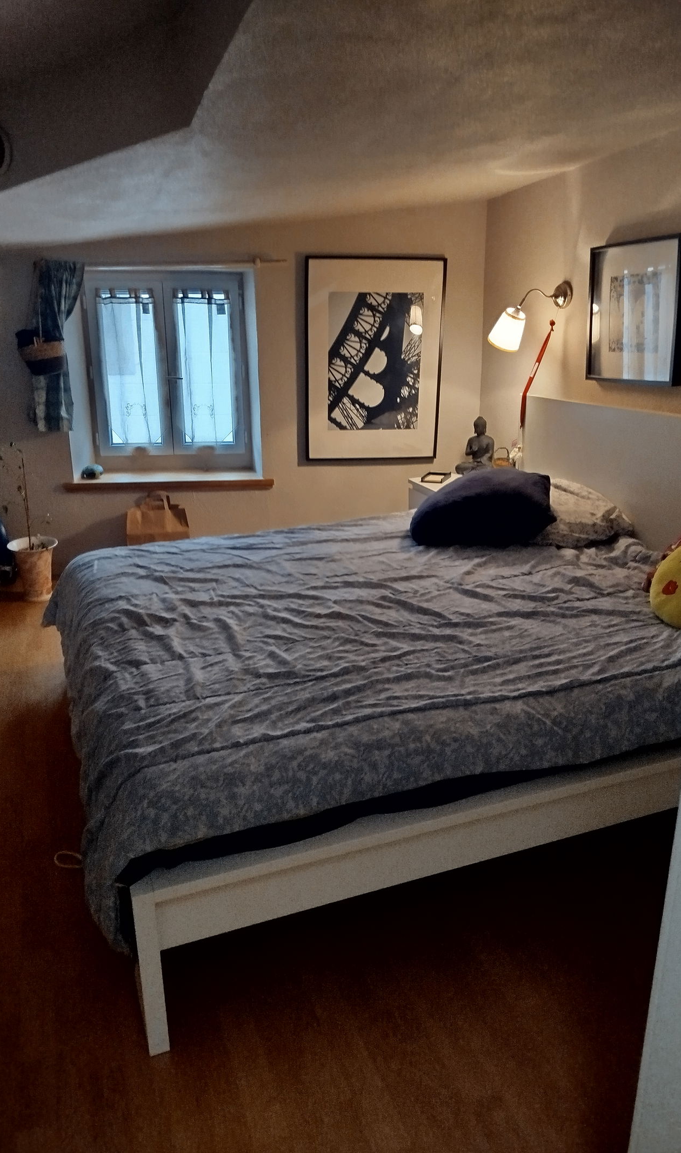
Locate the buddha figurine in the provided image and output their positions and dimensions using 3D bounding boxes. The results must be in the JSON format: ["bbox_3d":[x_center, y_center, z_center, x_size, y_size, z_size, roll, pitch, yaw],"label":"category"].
[{"bbox_3d":[0.686,-0.640,4.079,0.210,0.290,0.140,14,23,38],"label":"buddha figurine"}]

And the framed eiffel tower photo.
[{"bbox_3d":[0.178,-1.129,4.219,0.720,1.020,0.030,-2,18,-4],"label":"framed eiffel tower photo"}]

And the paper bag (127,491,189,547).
[{"bbox_3d":[-0.972,-0.208,4.305,0.320,0.470,0.170,-2,18,-4],"label":"paper bag"}]

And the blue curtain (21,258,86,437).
[{"bbox_3d":[-1.433,-1.150,4.035,0.310,0.840,0.110,-2,18,-4],"label":"blue curtain"}]

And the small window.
[{"bbox_3d":[-0.954,-1.118,4.434,0.880,1.060,0.080,-2,18,-4],"label":"small window"}]

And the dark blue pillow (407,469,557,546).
[{"bbox_3d":[0.516,-0.272,3.181,0.550,0.210,0.400,-5,18,-12],"label":"dark blue pillow"}]

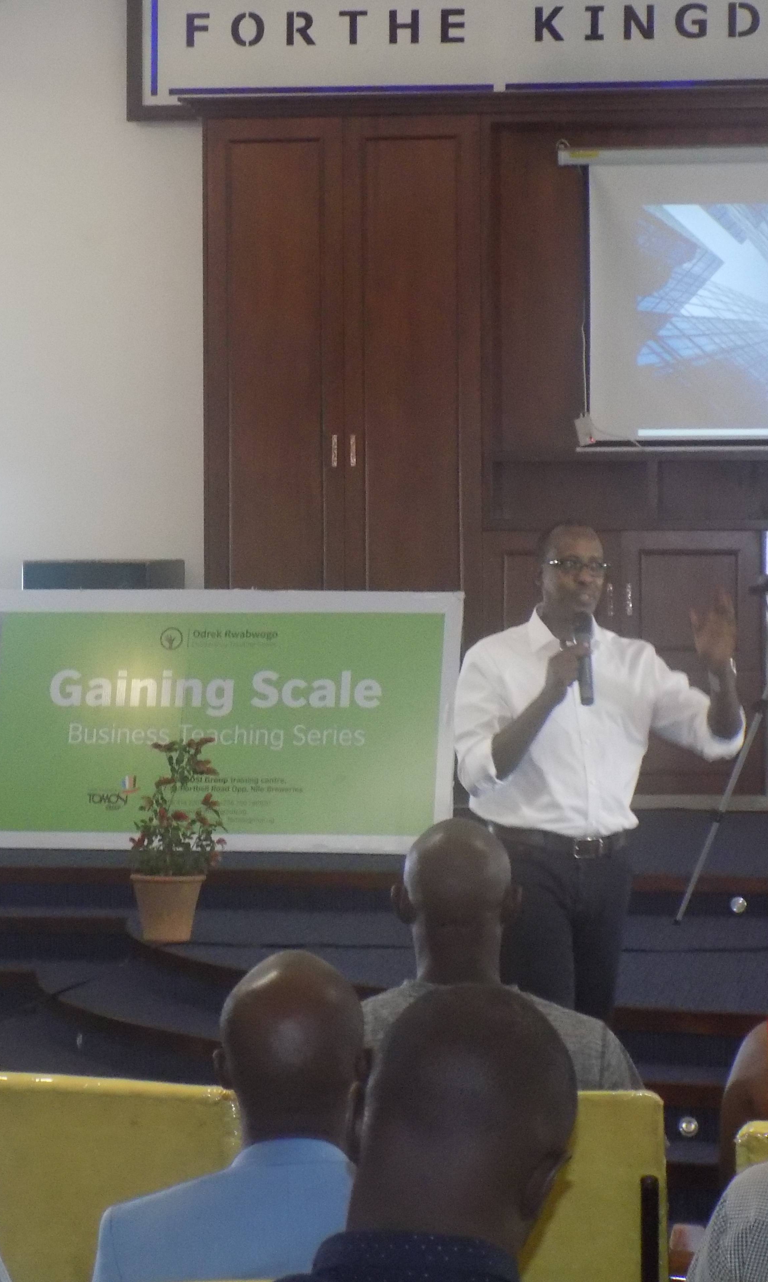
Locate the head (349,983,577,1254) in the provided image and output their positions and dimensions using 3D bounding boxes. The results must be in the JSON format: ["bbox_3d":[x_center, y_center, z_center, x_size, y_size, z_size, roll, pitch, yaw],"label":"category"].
[{"bbox_3d":[0.067,0.380,2.540,0.170,0.235,0.210,7,1,10],"label":"head"}]

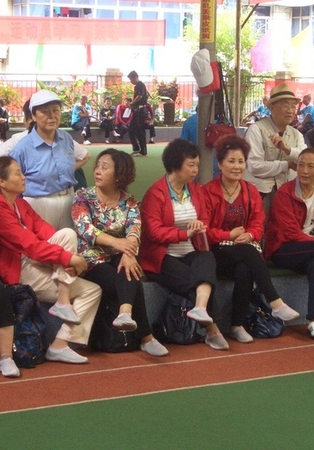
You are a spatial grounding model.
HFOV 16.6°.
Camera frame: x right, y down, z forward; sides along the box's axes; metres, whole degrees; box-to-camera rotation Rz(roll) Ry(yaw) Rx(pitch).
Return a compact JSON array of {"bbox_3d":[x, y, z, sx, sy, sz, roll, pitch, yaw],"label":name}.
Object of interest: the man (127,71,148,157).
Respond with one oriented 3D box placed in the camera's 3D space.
[{"bbox_3d":[-0.390,-2.255,21.797,0.420,1.730,0.480,-2,8,-17],"label":"man"}]

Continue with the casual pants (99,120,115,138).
[{"bbox_3d":[-1.211,-2.328,26.280,0.420,0.460,0.520,-3,9,-23],"label":"casual pants"}]

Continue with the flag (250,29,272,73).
[{"bbox_3d":[2.710,-4.547,28.000,0.580,1.130,0.150,-1,8,-10],"label":"flag"}]

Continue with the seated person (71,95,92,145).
[{"bbox_3d":[-1.782,-2.497,25.401,0.480,1.170,0.740,-5,10,-36],"label":"seated person"}]

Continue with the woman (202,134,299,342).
[{"bbox_3d":[0.579,0.059,6.903,0.520,1.240,0.800,-3,9,-24],"label":"woman"}]

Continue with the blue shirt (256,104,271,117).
[{"bbox_3d":[2.682,-2.805,26.560,0.380,0.420,0.450,-4,9,-30],"label":"blue shirt"}]

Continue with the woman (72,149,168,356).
[{"bbox_3d":[-0.231,0.128,6.560,0.520,1.180,0.840,-3,9,-24],"label":"woman"}]

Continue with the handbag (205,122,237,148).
[{"bbox_3d":[0.435,-0.604,7.251,0.215,0.175,0.110,-1,8,-12],"label":"handbag"}]

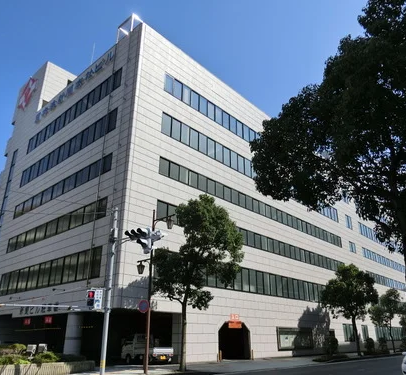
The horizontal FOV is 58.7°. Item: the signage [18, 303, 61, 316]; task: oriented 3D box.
[{"bbox_3d":[-12.887,9.494,28.196,6.914,0.604,0.100,-19,-29,39],"label":"signage"}]

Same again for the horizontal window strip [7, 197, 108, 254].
[{"bbox_3d":[-12.822,3.553,30.225,17.281,1.401,0.250,-19,-29,39],"label":"horizontal window strip"}]

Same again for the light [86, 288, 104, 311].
[{"bbox_3d":[-5.040,5.202,16.773,0.720,0.920,0.320,18,-28,-36],"label":"light"}]

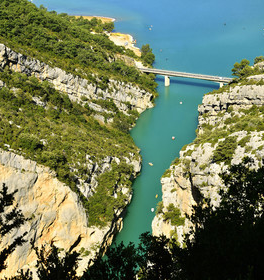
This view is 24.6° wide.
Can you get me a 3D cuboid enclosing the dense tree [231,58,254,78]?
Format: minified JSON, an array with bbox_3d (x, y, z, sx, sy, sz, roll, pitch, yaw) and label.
[{"bbox_3d":[103.875,-67.213,570.232,21.900,17.300,19.900,0,20,0],"label":"dense tree"}]

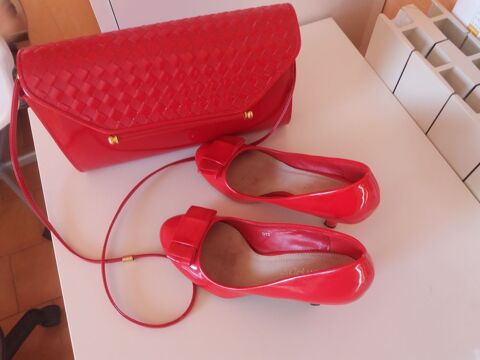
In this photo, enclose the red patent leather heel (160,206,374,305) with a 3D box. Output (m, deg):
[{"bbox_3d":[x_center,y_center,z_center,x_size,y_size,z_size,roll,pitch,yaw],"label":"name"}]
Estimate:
[{"bbox_3d":[0.010,0.070,0.371,0.216,0.138,0.081,19,62,11],"label":"red patent leather heel"}]

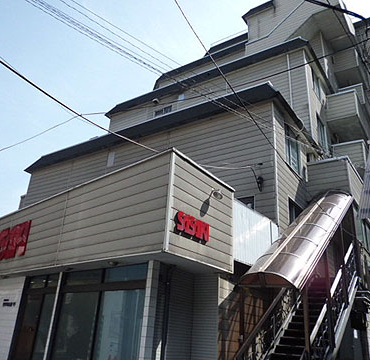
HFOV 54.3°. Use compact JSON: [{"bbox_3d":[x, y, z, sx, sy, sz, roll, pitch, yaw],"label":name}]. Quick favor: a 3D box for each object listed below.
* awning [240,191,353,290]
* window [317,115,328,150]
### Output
[{"bbox_3d":[3.789,1.335,10.851,1.343,0.421,8.330,-11,4,33],"label":"awning"},{"bbox_3d":[7.081,-2.346,18.596,0.120,1.813,1.627,-11,-26,33],"label":"window"}]

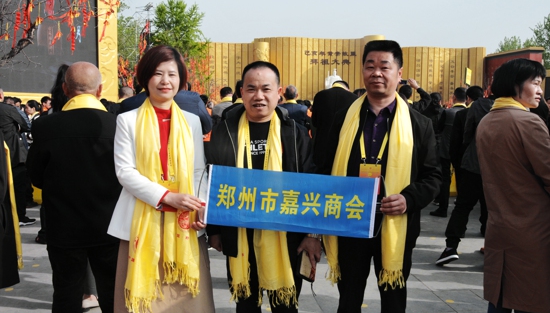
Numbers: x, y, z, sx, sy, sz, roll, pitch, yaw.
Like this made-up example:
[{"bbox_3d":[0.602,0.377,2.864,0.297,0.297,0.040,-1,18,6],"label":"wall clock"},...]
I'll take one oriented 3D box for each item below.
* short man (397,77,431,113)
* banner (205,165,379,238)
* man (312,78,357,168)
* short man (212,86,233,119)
[{"bbox_3d":[1.675,-0.091,6.518,0.600,1.819,0.420,0,5,-3],"label":"short man"},{"bbox_3d":[0.065,0.172,1.930,0.647,0.234,0.020,6,5,1],"label":"banner"},{"bbox_3d":[0.648,0.088,5.028,0.540,1.718,0.380,1,5,6],"label":"man"},{"bbox_3d":[-0.649,-0.083,6.821,0.480,1.716,0.320,0,5,-3],"label":"short man"}]

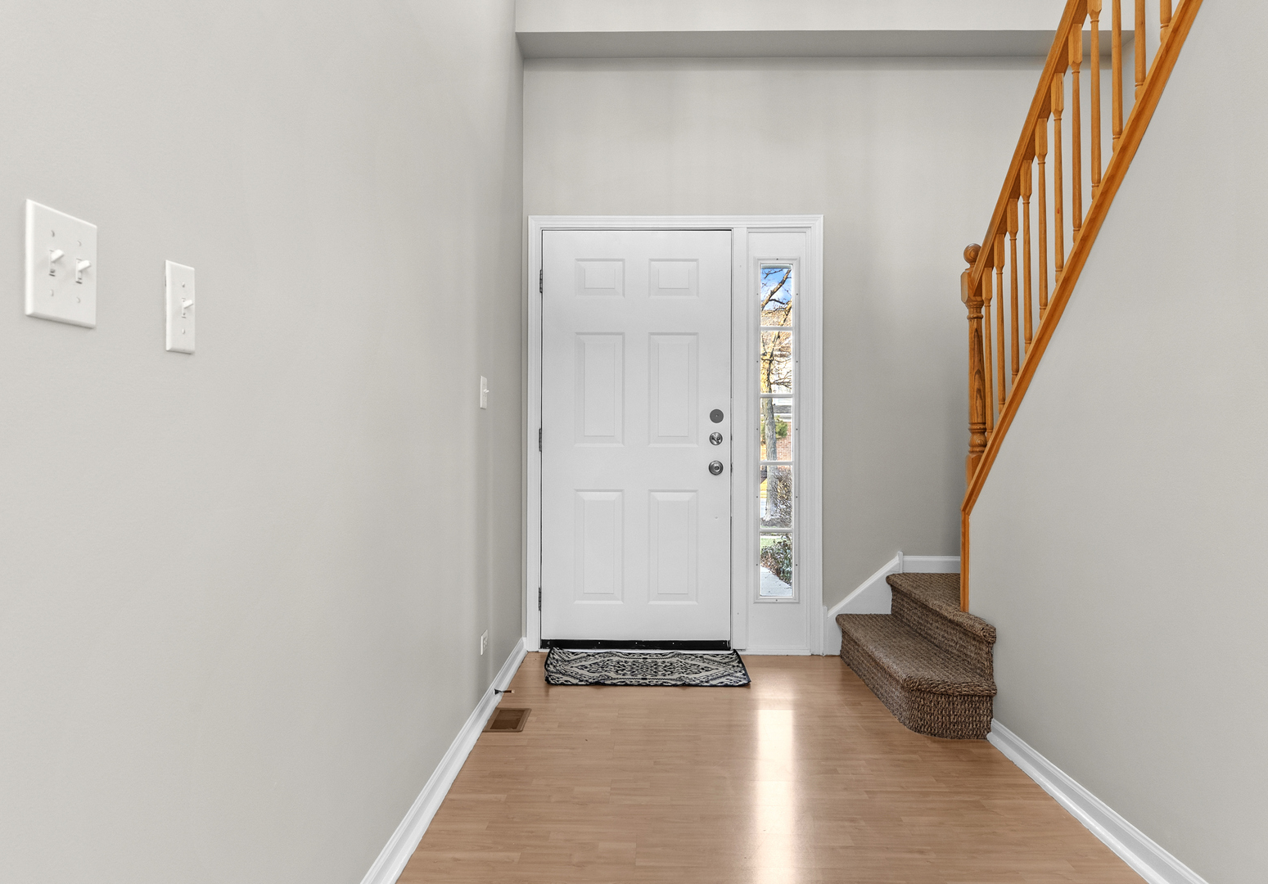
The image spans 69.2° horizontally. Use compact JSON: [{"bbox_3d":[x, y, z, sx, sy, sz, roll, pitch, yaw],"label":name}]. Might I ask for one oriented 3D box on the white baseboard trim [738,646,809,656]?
[{"bbox_3d":[0.682,1.010,4.450,0.355,0.050,0.018,0,1,1],"label":"white baseboard trim"}]

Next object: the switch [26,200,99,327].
[{"bbox_3d":[-0.596,-0.183,0.970,0.017,0.114,0.116,0,1,1],"label":"switch"}]

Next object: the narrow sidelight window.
[{"bbox_3d":[0.690,-0.047,4.458,0.180,1.630,0.040,0,1,1],"label":"narrow sidelight window"}]

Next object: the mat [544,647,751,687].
[{"bbox_3d":[0.060,1.025,4.185,0.875,0.018,0.550,0,1,1],"label":"mat"}]

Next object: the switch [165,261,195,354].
[{"bbox_3d":[-0.591,-0.175,1.211,0.017,0.114,0.070,0,1,1],"label":"switch"}]

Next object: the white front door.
[{"bbox_3d":[0.015,-0.016,4.479,0.914,2.010,0.045,0,1,1],"label":"white front door"}]

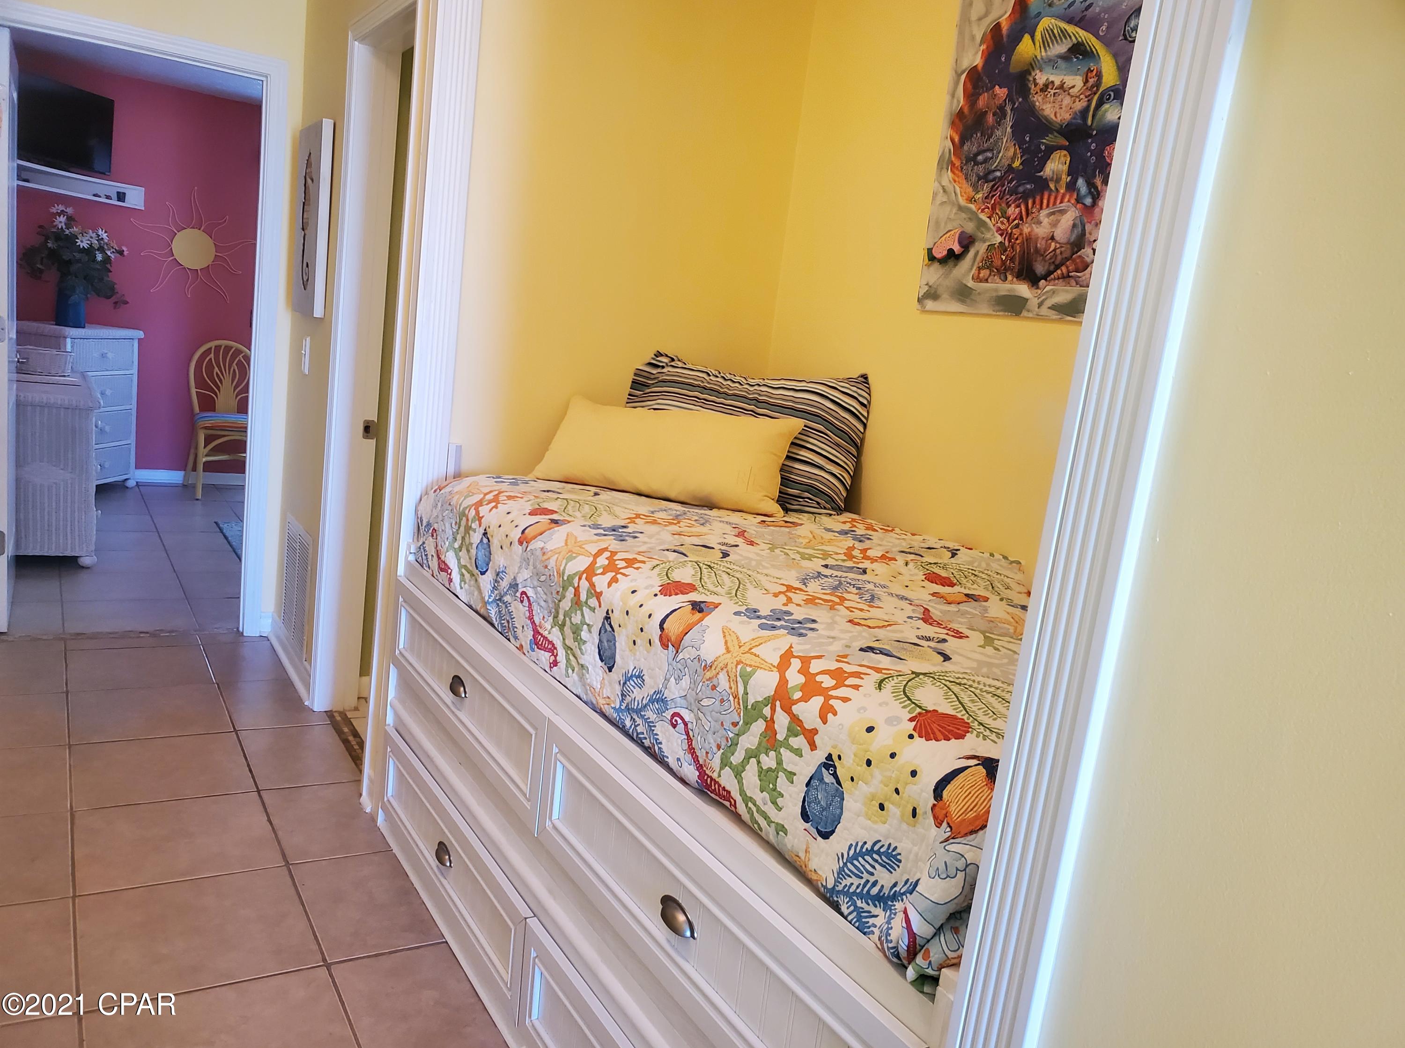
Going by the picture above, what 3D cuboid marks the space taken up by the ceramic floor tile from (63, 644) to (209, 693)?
[{"bbox_3d":[-1.933,0.498,3.632,0.430,0.010,0.418,1,12,-32],"label":"ceramic floor tile"}]

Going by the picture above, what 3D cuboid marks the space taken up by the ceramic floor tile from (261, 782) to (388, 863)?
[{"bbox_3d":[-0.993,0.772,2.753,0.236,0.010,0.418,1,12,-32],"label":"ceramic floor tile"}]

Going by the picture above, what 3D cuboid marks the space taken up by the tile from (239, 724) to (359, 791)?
[{"bbox_3d":[-1.179,0.675,3.066,0.268,0.012,0.420,1,11,-32],"label":"tile"}]

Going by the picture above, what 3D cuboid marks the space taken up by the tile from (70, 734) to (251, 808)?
[{"bbox_3d":[-1.498,0.678,2.927,0.430,0.010,0.418,1,12,-32],"label":"tile"}]

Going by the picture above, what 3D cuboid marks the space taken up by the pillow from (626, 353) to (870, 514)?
[{"bbox_3d":[0.102,-0.239,2.727,0.580,0.370,0.170,9,-3,9],"label":"pillow"}]

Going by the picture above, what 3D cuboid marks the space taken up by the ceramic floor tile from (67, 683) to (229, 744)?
[{"bbox_3d":[-1.700,0.583,3.246,0.420,0.012,0.420,1,11,-32],"label":"ceramic floor tile"}]

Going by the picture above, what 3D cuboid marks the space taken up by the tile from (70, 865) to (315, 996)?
[{"bbox_3d":[-1.043,0.841,2.175,0.420,0.012,0.420,1,11,-32],"label":"tile"}]

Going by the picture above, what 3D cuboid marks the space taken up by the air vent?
[{"bbox_3d":[-1.432,0.217,3.704,0.015,0.432,0.437,1,12,-32],"label":"air vent"}]

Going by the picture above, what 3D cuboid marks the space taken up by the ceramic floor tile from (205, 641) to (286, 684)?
[{"bbox_3d":[-1.647,0.502,3.810,0.232,0.010,0.418,1,12,-32],"label":"ceramic floor tile"}]

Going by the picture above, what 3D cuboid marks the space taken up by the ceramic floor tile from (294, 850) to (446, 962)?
[{"bbox_3d":[-0.758,0.845,2.351,0.238,0.012,0.420,1,11,-32],"label":"ceramic floor tile"}]

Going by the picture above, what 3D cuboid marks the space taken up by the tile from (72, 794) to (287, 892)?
[{"bbox_3d":[-1.258,0.756,2.526,0.420,0.012,0.420,1,11,-32],"label":"tile"}]

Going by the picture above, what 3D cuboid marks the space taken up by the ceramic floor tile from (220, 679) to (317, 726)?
[{"bbox_3d":[-1.407,0.587,3.427,0.257,0.012,0.420,1,11,-32],"label":"ceramic floor tile"}]

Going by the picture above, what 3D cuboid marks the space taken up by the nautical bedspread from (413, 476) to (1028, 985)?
[{"bbox_3d":[0.203,0.192,2.088,1.001,0.254,1.874,1,12,-32],"label":"nautical bedspread"}]

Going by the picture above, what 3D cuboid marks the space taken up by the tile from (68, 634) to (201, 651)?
[{"bbox_3d":[-2.084,0.433,3.872,0.420,0.012,0.184,1,11,-32],"label":"tile"}]

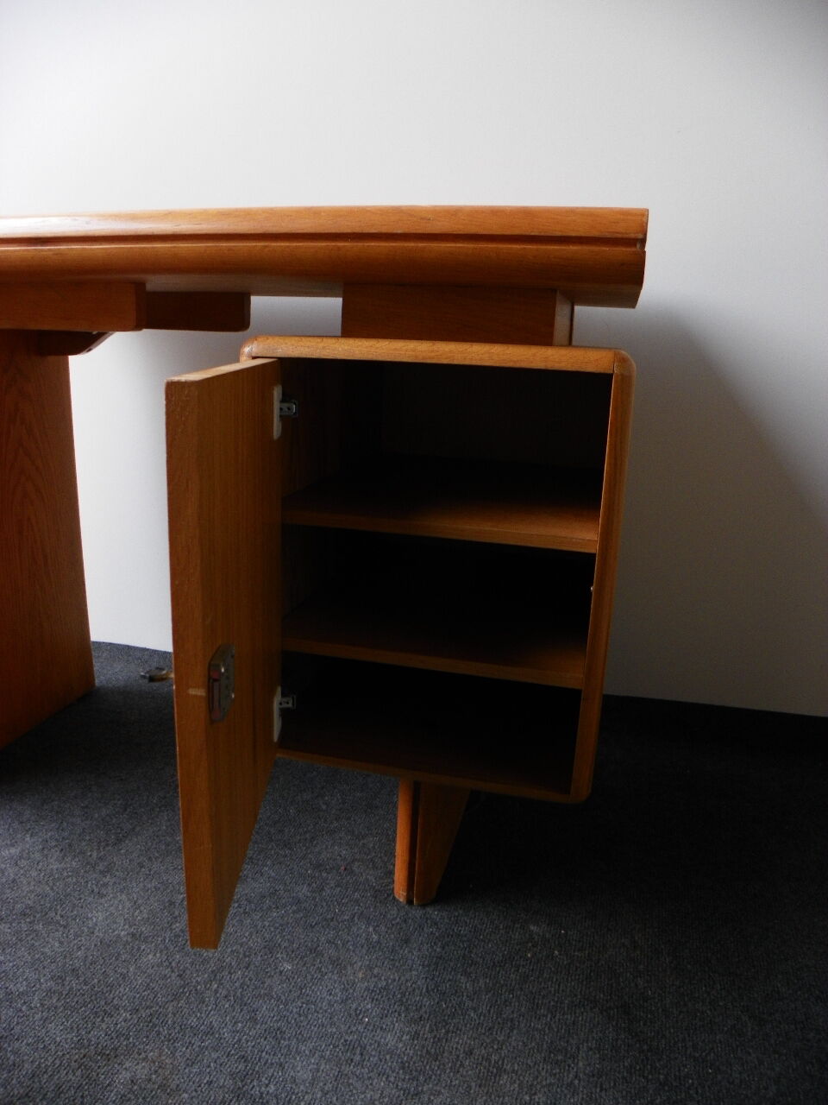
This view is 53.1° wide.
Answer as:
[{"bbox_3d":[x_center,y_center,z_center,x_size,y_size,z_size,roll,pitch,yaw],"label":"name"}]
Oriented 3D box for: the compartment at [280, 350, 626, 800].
[{"bbox_3d":[0.066,-0.030,1.091,0.389,0.477,0.484,6,15,13],"label":"compartment"}]

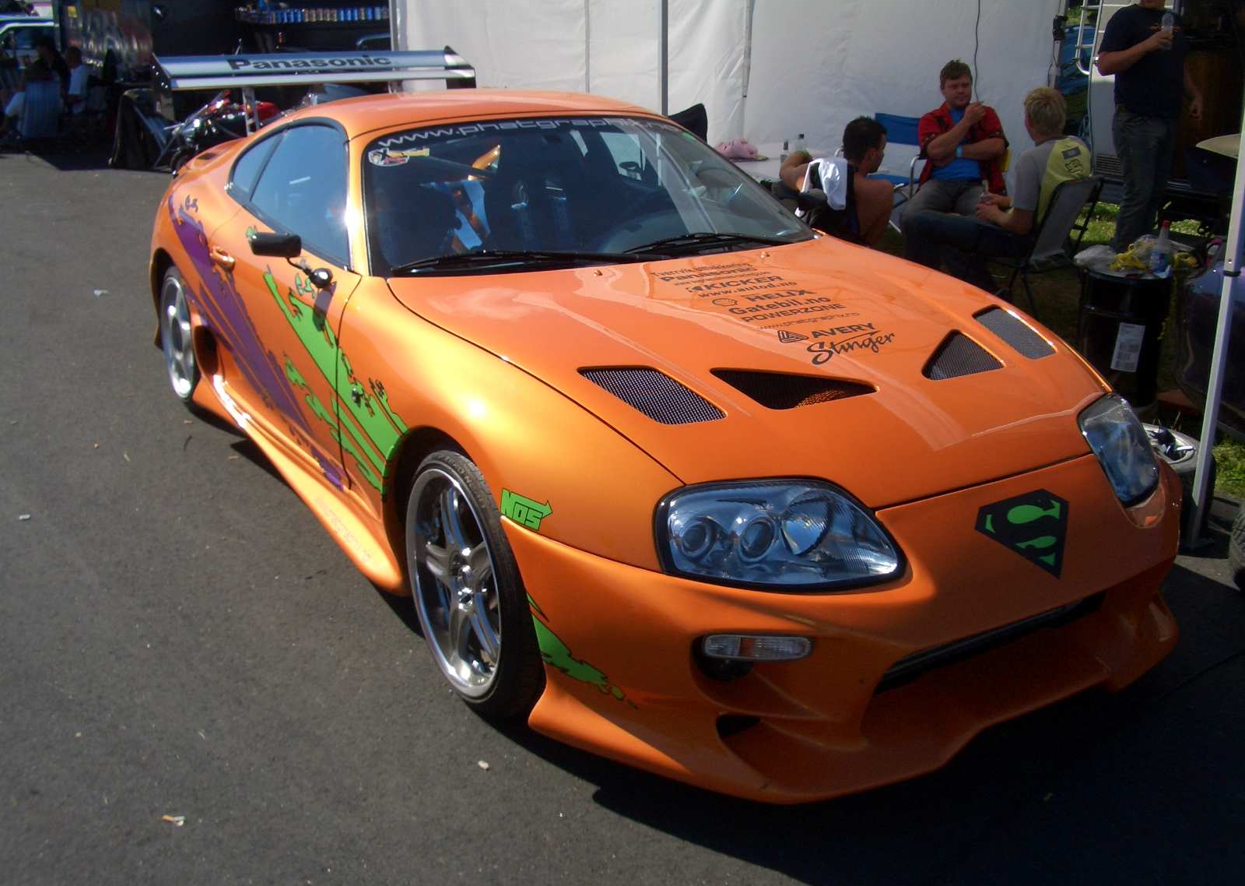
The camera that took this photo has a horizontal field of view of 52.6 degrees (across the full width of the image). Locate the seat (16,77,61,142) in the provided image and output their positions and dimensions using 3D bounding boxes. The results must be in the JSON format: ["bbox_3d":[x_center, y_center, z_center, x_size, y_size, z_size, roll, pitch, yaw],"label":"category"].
[{"bbox_3d":[-6.821,-3.868,14.700,0.560,0.850,0.600,-6,19,-17],"label":"seat"}]

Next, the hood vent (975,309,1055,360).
[{"bbox_3d":[0.969,-0.273,3.131,0.130,0.035,0.323,3,30,-24],"label":"hood vent"}]

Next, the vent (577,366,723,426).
[{"bbox_3d":[0.054,-0.095,2.588,0.185,0.035,0.295,-11,33,-31],"label":"vent"}]

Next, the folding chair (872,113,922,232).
[{"bbox_3d":[1.466,-1.354,7.269,0.620,0.970,0.560,-15,23,-39],"label":"folding chair"}]

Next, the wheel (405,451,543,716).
[{"bbox_3d":[-0.285,0.293,2.866,0.240,0.625,0.625,-11,21,-30],"label":"wheel"}]

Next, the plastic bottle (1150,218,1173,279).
[{"bbox_3d":[2.164,-0.778,5.050,0.076,0.235,0.076,0,19,0],"label":"plastic bottle"}]

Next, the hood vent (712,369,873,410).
[{"bbox_3d":[0.369,-0.129,2.704,0.297,0.040,0.204,-15,40,-28],"label":"hood vent"}]

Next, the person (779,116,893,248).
[{"bbox_3d":[0.885,-0.813,5.401,0.540,1.120,0.760,-9,20,-25],"label":"person"}]

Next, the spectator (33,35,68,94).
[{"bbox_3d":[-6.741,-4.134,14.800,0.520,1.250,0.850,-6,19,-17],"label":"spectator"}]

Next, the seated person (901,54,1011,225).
[{"bbox_3d":[1.781,-1.357,6.750,0.620,1.250,0.900,5,19,14],"label":"seated person"}]

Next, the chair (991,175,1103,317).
[{"bbox_3d":[1.836,-0.793,5.809,0.540,0.850,0.480,15,23,38],"label":"chair"}]

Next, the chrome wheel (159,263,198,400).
[{"bbox_3d":[-1.647,-0.420,4.938,0.210,0.585,0.585,-11,21,-31],"label":"chrome wheel"}]

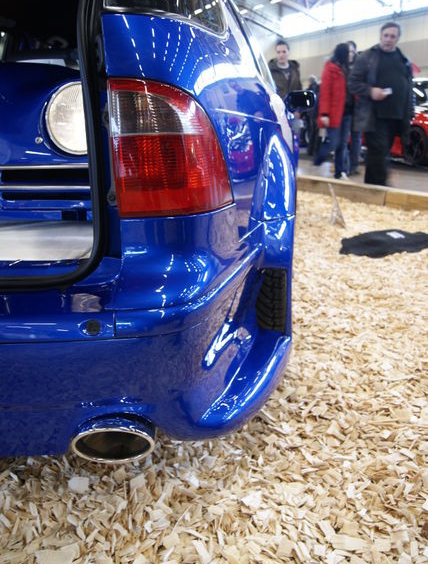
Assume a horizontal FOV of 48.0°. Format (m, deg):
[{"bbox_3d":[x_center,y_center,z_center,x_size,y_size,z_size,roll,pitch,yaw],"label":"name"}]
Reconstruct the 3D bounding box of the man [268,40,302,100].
[{"bbox_3d":[0.977,-2.334,6.616,0.500,1.770,0.320,-3,20,0],"label":"man"}]

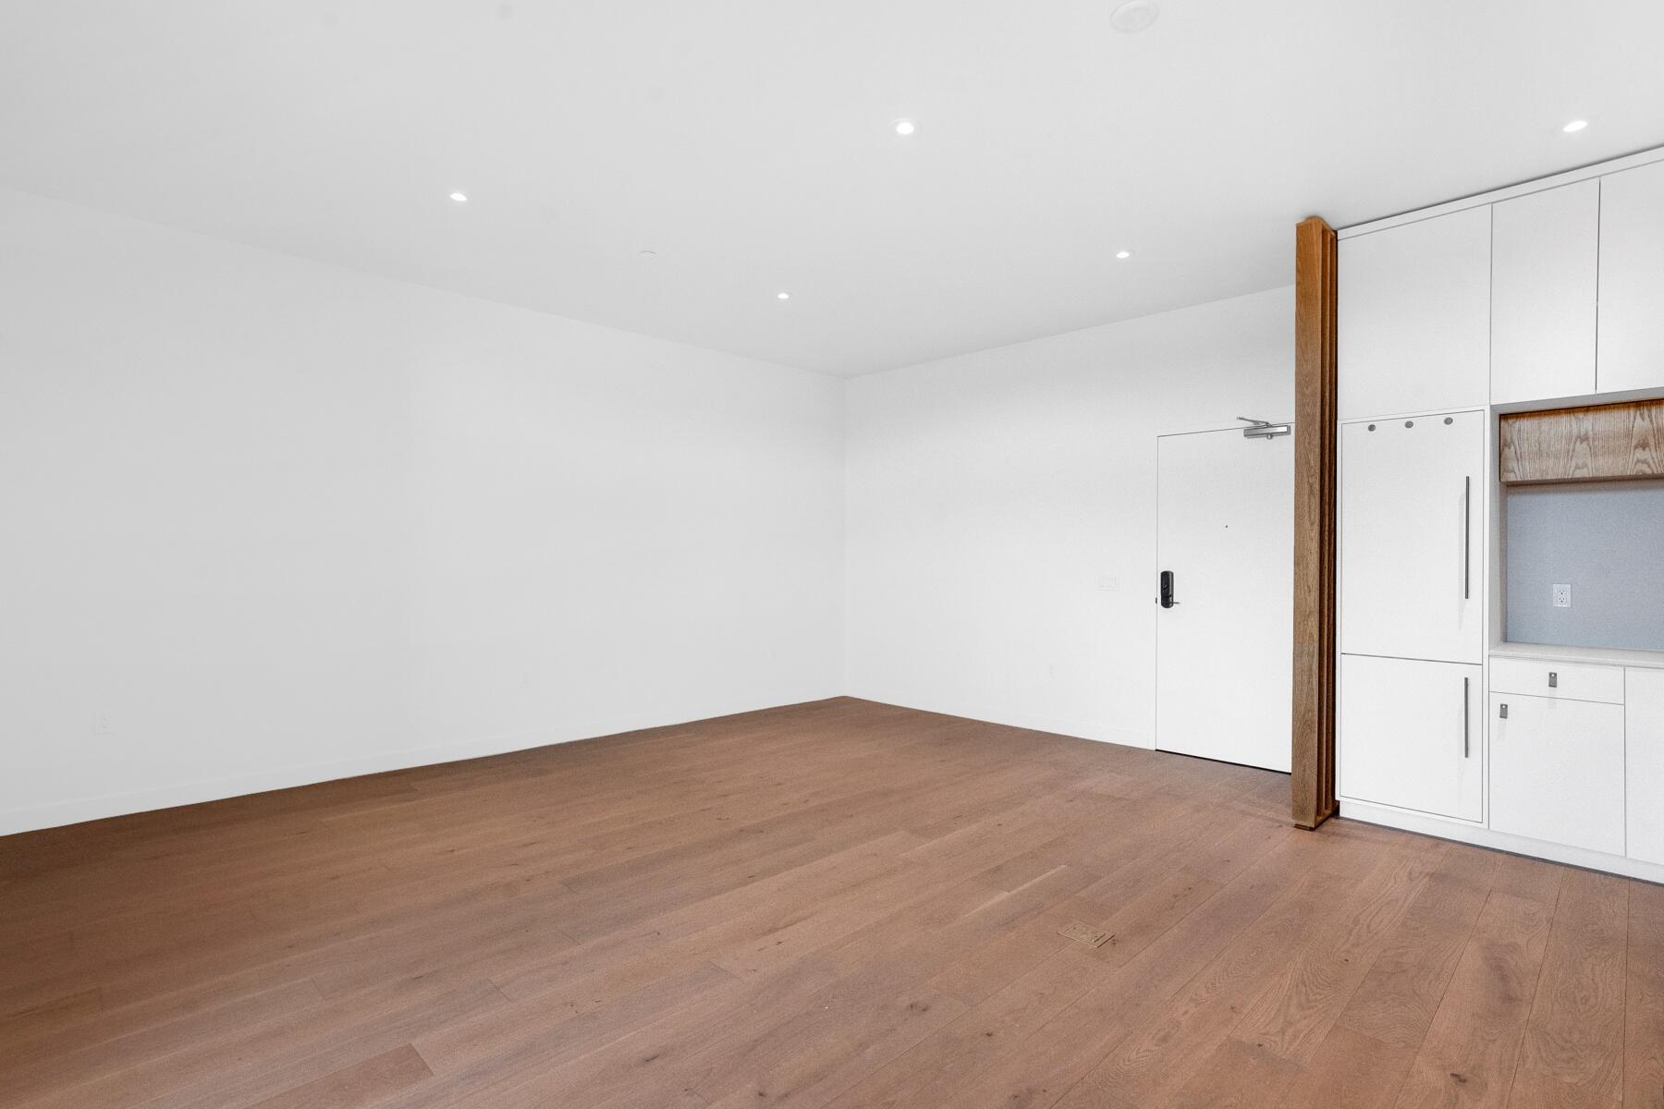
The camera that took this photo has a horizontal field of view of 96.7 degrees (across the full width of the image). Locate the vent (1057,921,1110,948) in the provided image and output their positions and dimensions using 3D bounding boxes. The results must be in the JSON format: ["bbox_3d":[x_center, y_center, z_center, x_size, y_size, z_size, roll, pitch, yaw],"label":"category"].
[{"bbox_3d":[0.915,1.355,2.660,0.134,0.013,0.153,0,0,-44],"label":"vent"}]

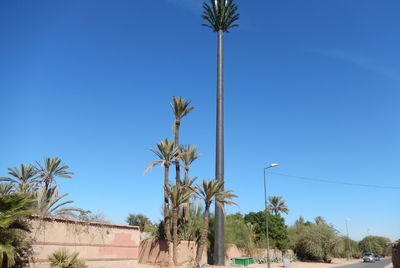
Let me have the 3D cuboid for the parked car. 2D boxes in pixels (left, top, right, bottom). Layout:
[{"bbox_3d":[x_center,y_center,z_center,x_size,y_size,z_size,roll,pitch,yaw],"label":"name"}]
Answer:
[{"bbox_3d":[28.850,21.165,49.409,1.720,1.550,4.200,-11,-25,31],"label":"parked car"}]

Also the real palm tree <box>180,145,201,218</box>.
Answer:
[{"bbox_3d":[-1.338,6.410,28.050,2.600,11.340,2.600,3,-21,-2],"label":"real palm tree"}]

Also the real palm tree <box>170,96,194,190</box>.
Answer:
[{"bbox_3d":[-2.164,3.767,29.012,2.700,16.910,2.700,4,-21,-4],"label":"real palm tree"}]

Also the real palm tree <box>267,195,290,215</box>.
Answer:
[{"bbox_3d":[16.113,18.893,59.156,4.600,11.950,4.600,-3,-22,14],"label":"real palm tree"}]

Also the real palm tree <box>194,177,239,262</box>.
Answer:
[{"bbox_3d":[1.294,7.881,26.433,4.400,7.620,4.400,1,-21,3],"label":"real palm tree"}]

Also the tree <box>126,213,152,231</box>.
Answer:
[{"bbox_3d":[-10.344,16.527,48.239,4.600,6.530,4.600,6,-22,-10],"label":"tree"}]

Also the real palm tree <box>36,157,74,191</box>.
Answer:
[{"bbox_3d":[-14.654,6.814,27.808,4.000,9.460,4.000,13,-24,-25],"label":"real palm tree"}]

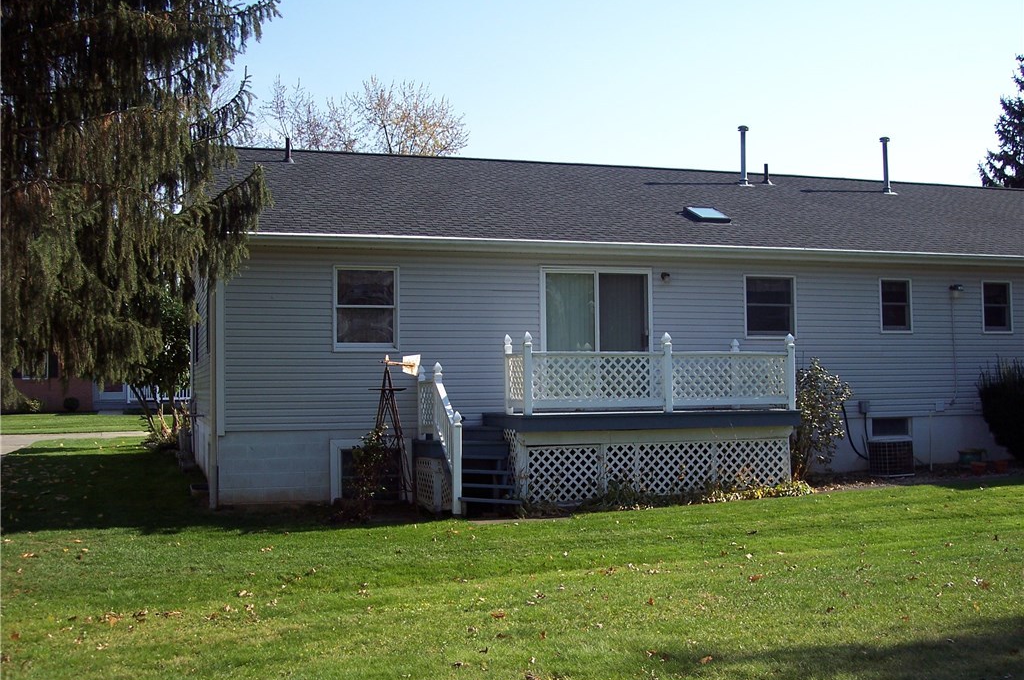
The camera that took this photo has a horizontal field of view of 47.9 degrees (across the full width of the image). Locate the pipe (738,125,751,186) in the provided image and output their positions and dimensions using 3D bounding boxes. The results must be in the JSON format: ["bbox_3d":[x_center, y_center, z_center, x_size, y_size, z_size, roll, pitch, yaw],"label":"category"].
[{"bbox_3d":[4.708,-3.729,23.384,0.216,1.240,0.216,-1,-3,0],"label":"pipe"}]

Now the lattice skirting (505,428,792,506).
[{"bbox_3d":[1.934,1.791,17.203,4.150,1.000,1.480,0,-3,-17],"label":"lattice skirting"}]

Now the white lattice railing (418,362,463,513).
[{"bbox_3d":[-1.027,1.318,16.154,0.120,2.015,2.220,0,-3,-17],"label":"white lattice railing"}]

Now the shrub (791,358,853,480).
[{"bbox_3d":[4.821,1.232,18.046,0.900,1.890,0.850,0,-3,-17],"label":"shrub"}]

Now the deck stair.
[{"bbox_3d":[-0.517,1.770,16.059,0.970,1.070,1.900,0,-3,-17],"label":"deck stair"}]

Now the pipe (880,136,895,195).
[{"bbox_3d":[7.925,-3.679,24.387,0.216,1.220,0.216,0,-3,-17],"label":"pipe"}]

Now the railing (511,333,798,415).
[{"bbox_3d":[1.933,0.507,17.337,4.220,1.138,1.790,0,-3,-17],"label":"railing"}]

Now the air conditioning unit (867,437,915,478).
[{"bbox_3d":[6.186,1.915,18.783,0.510,0.595,0.510,0,-3,-17],"label":"air conditioning unit"}]

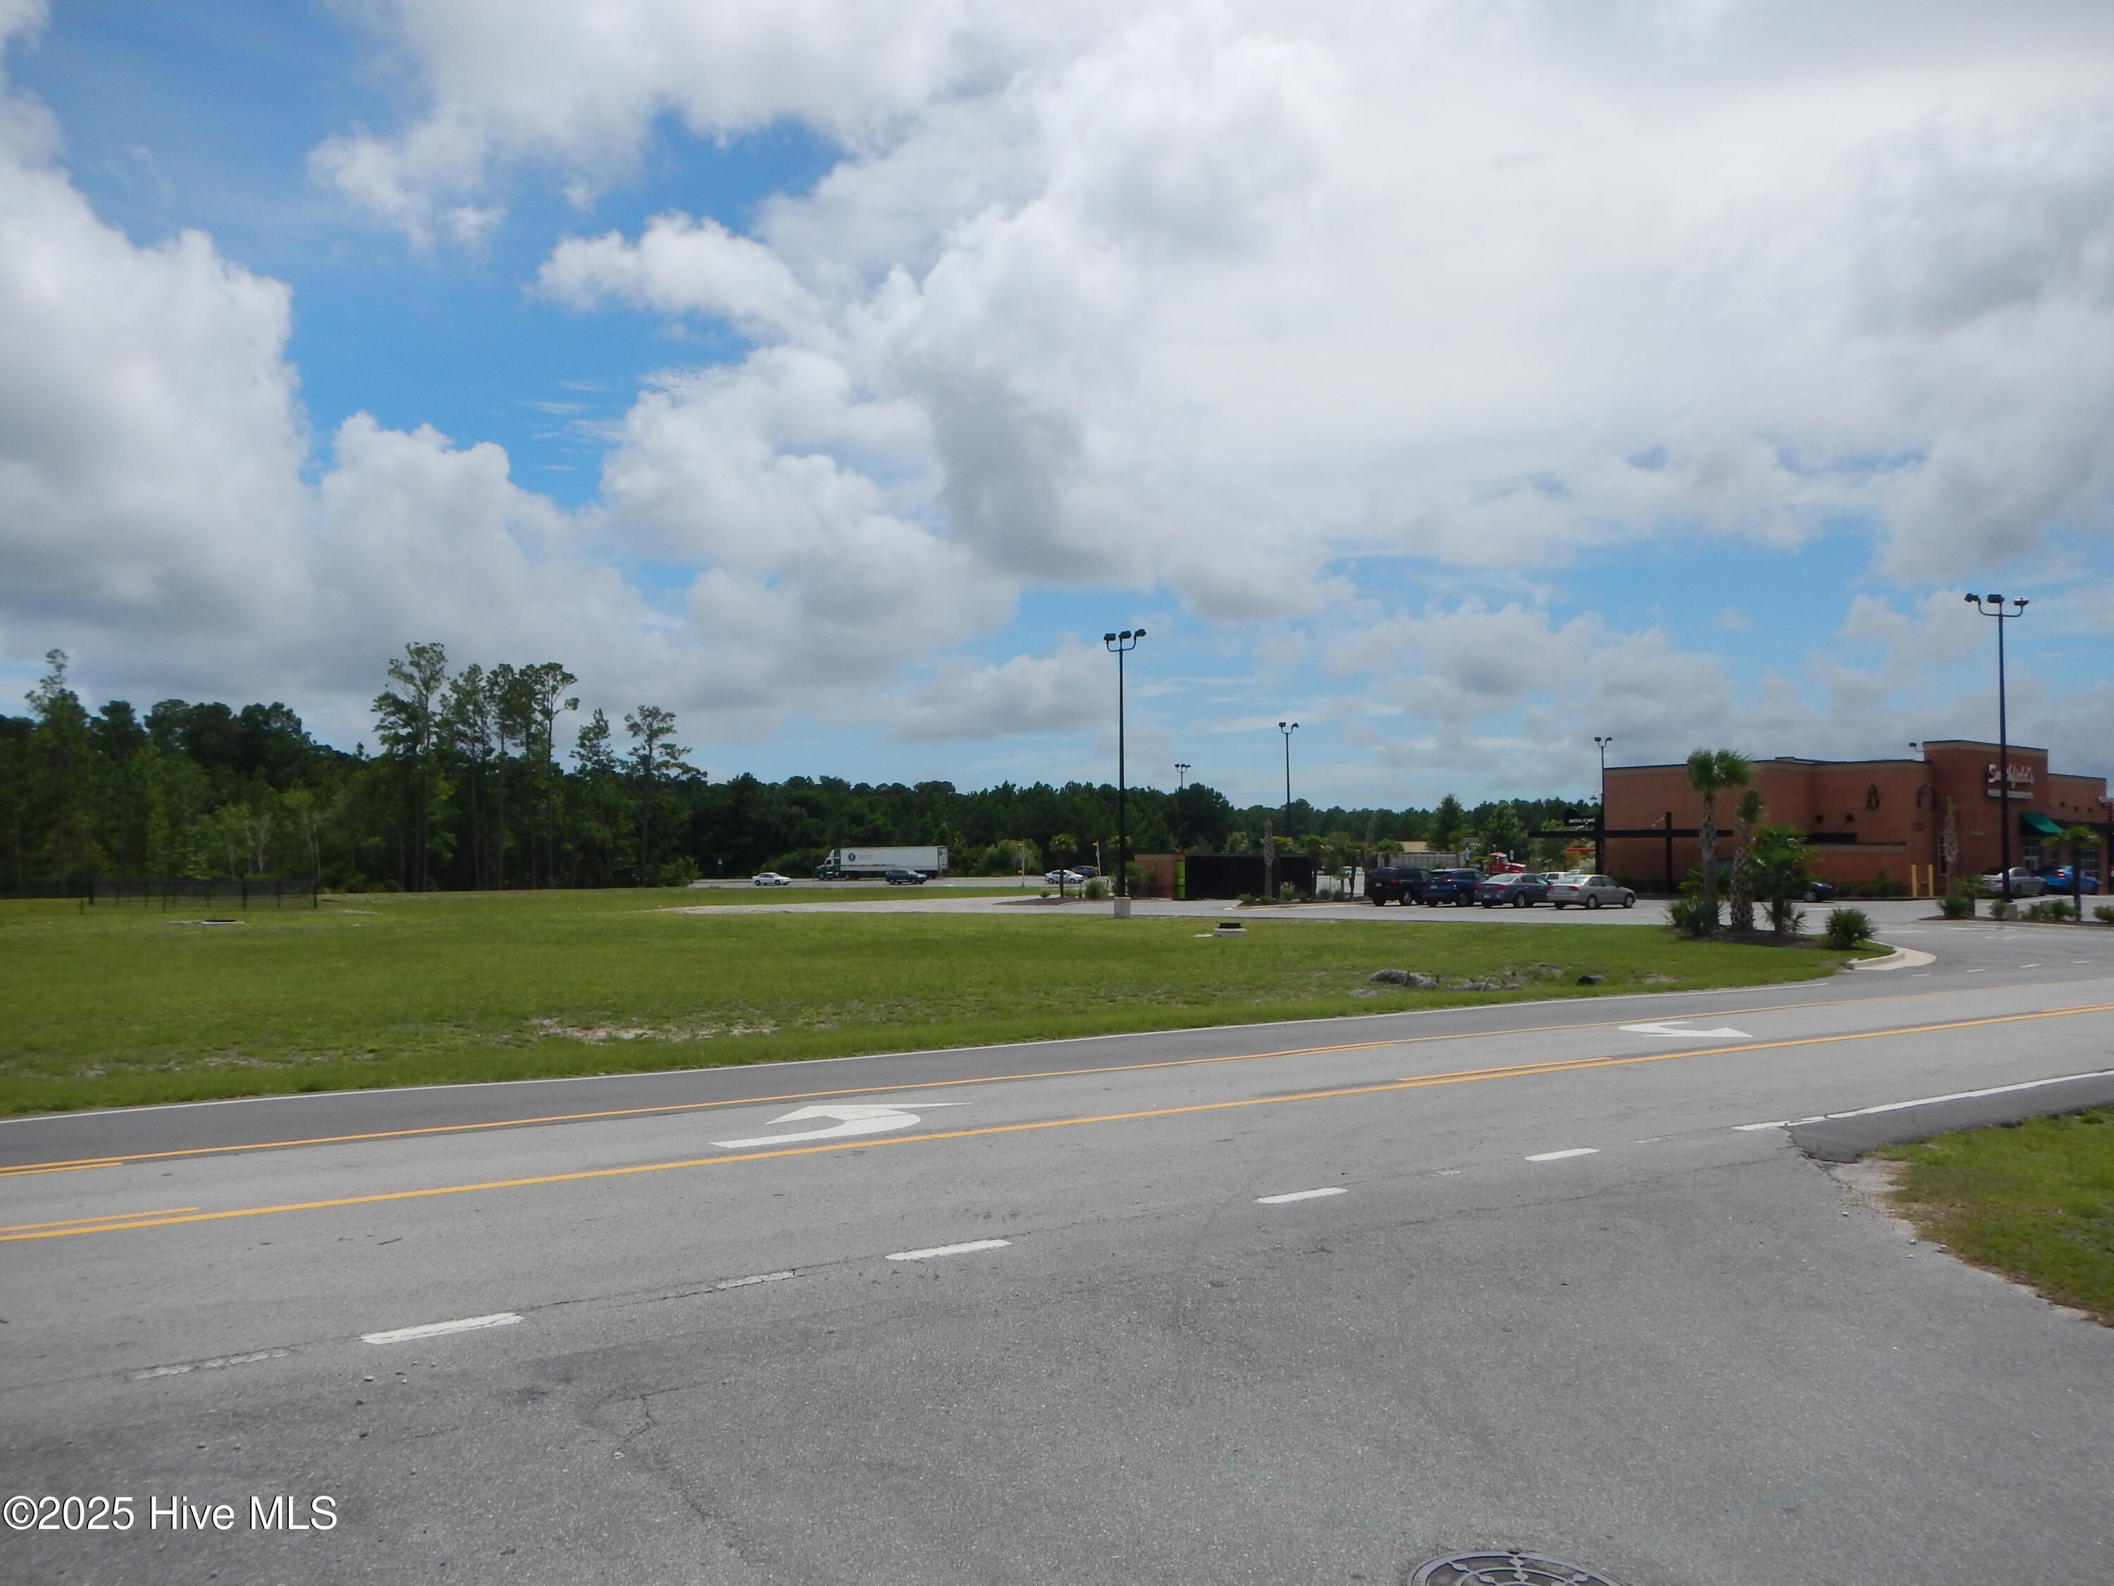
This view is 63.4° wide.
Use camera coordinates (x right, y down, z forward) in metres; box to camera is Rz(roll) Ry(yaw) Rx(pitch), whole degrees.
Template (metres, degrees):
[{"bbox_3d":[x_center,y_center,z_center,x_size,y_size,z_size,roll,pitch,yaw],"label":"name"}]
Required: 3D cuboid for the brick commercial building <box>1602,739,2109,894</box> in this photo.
[{"bbox_3d":[45.643,1.756,96.984,25.600,7.800,16.100,2,-3,-38],"label":"brick commercial building"}]

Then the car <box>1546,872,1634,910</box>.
[{"bbox_3d":[22.806,4.237,72.977,4.490,1.435,1.750,2,-3,-39],"label":"car"}]

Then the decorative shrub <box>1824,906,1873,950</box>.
[{"bbox_3d":[17.117,2.939,37.000,1.100,0.875,1.100,2,-3,-38],"label":"decorative shrub"}]

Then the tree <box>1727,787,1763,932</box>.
[{"bbox_3d":[18.303,1.773,45.500,1.000,3.810,1.000,2,-3,-38],"label":"tree"}]

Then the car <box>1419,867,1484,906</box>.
[{"bbox_3d":[18.646,4.344,77.478,4.600,1.660,1.840,2,-3,-39],"label":"car"}]

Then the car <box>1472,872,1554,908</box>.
[{"bbox_3d":[20.646,4.328,75.075,5.050,1.470,1.860,2,-3,-39],"label":"car"}]

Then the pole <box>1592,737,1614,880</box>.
[{"bbox_3d":[35.112,1.461,110.000,0.600,10.040,1.600,2,-3,-38],"label":"pole"}]

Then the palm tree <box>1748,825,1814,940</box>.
[{"bbox_3d":[18.316,2.232,43.200,1.600,2.795,1.600,2,-3,-38],"label":"palm tree"}]

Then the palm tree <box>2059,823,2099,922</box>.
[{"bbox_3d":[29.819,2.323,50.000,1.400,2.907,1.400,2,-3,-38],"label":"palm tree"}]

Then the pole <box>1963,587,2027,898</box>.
[{"bbox_3d":[28.978,-1.085,52.500,0.750,9.999,1.500,2,-3,-38],"label":"pole"}]

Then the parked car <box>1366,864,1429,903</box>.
[{"bbox_3d":[16.707,4.391,79.778,4.800,1.780,1.880,2,-3,-39],"label":"parked car"}]

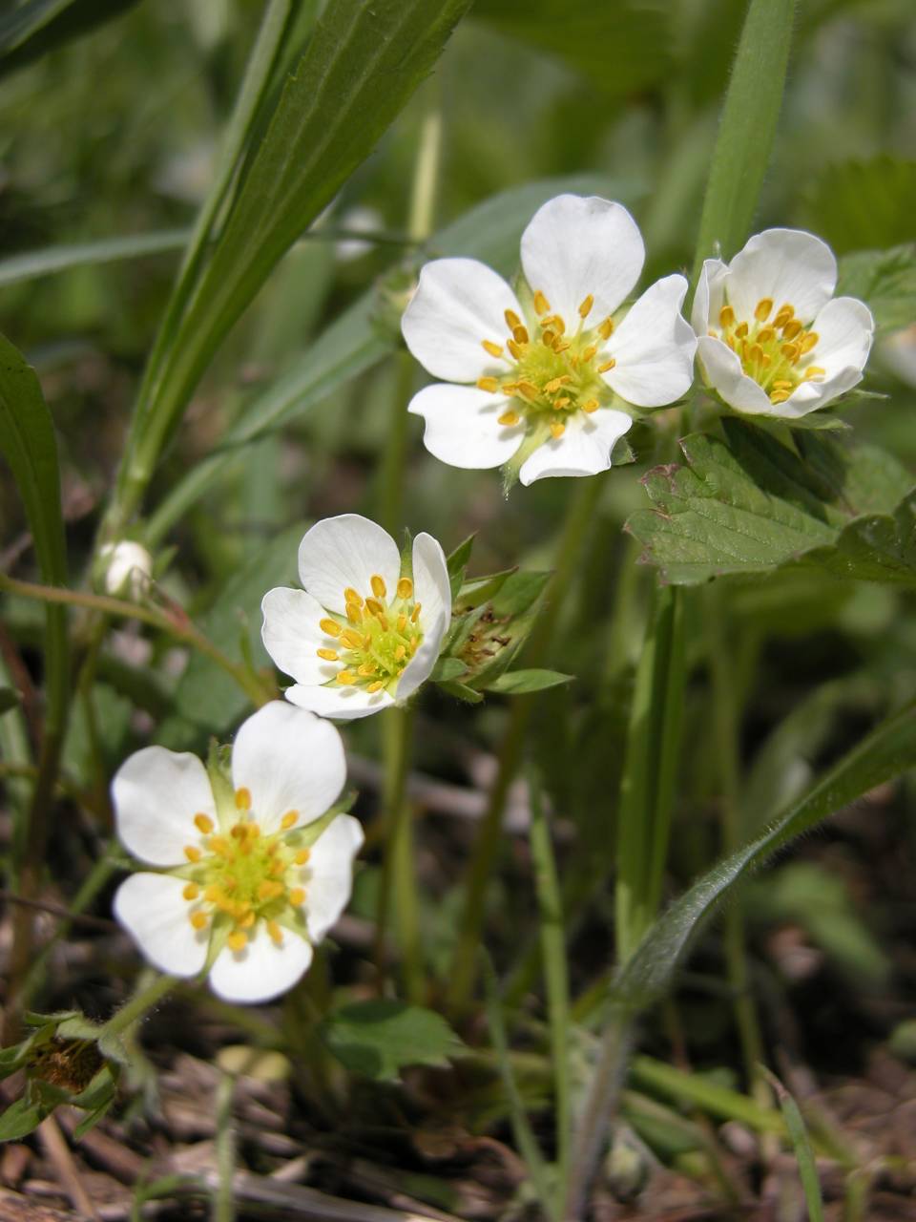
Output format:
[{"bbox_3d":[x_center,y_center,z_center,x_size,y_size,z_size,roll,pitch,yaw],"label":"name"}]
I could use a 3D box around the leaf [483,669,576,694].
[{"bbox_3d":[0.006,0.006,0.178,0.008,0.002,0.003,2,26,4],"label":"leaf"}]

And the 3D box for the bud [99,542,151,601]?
[{"bbox_3d":[-0.031,-0.004,0.190,0.005,0.005,0.005,0,21,0],"label":"bud"}]

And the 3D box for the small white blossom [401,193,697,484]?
[{"bbox_3d":[0.008,-0.023,0.172,0.025,0.024,0.009,3,-15,7],"label":"small white blossom"}]

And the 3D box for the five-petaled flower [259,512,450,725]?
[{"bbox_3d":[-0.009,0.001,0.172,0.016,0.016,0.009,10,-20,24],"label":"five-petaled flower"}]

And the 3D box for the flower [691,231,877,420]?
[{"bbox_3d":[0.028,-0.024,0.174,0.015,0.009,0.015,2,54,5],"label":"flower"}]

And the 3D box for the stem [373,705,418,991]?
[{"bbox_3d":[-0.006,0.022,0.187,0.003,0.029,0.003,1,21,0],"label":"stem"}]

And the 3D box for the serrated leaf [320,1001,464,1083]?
[{"bbox_3d":[-0.007,0.043,0.205,0.015,0.003,0.010,0,26,0],"label":"serrated leaf"}]

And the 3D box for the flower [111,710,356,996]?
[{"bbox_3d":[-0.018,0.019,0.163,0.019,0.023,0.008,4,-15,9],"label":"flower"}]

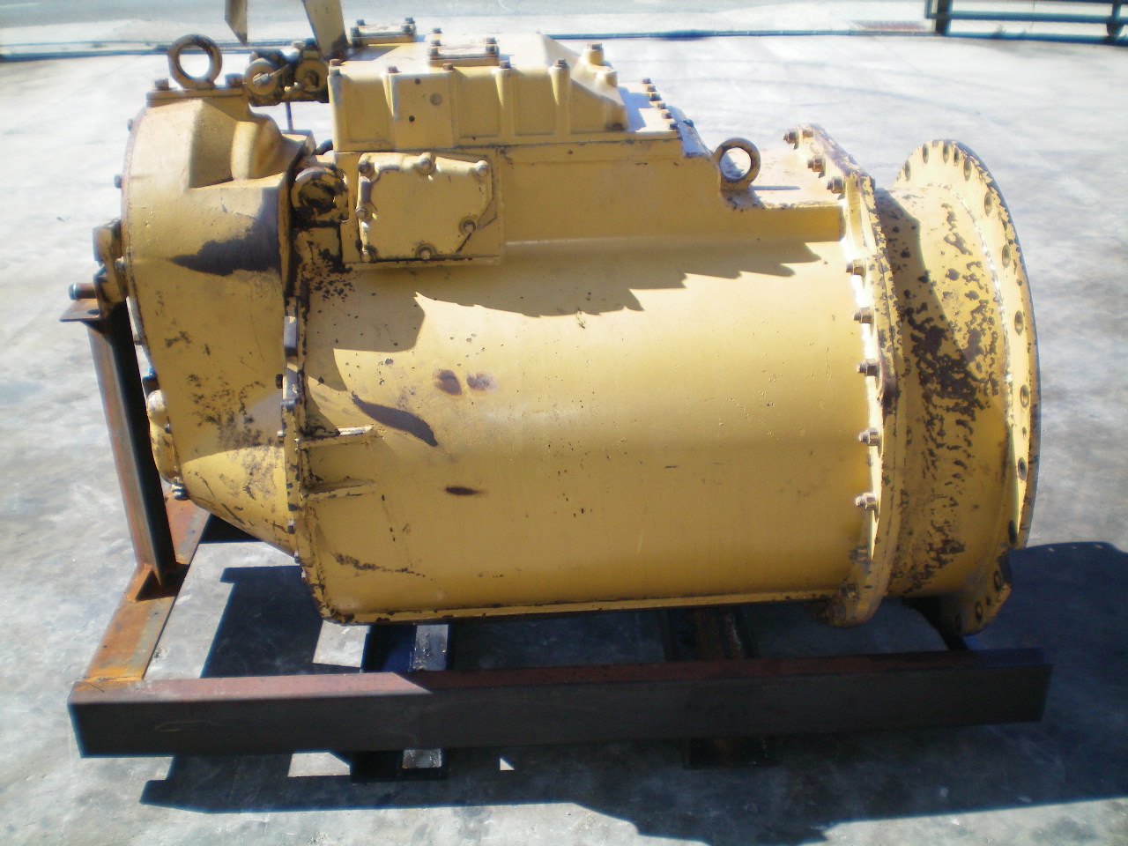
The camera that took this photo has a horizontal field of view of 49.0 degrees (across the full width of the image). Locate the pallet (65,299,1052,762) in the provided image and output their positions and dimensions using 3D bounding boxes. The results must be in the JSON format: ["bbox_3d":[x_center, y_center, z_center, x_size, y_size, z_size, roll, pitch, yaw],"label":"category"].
[{"bbox_3d":[-0.016,0.103,2.379,1.722,0.731,0.728,-2,28,-2],"label":"pallet"}]

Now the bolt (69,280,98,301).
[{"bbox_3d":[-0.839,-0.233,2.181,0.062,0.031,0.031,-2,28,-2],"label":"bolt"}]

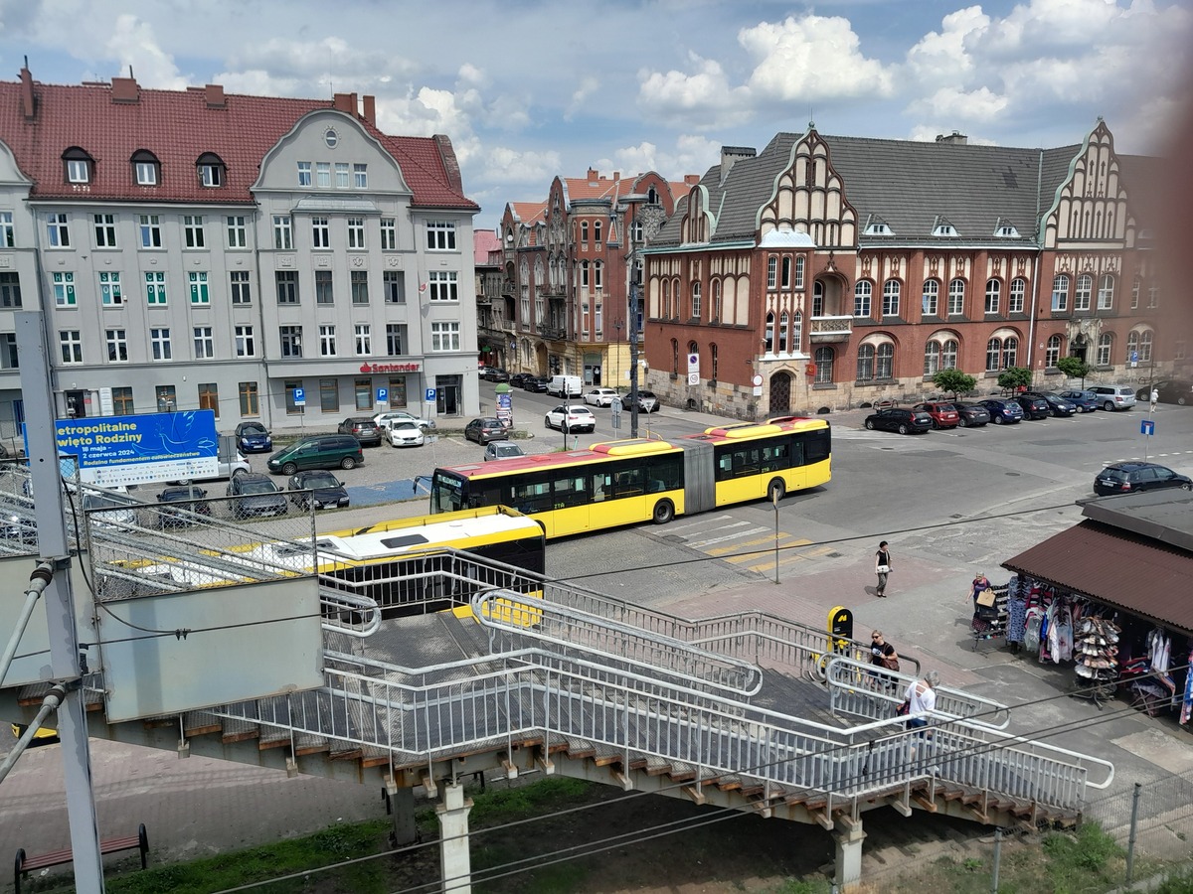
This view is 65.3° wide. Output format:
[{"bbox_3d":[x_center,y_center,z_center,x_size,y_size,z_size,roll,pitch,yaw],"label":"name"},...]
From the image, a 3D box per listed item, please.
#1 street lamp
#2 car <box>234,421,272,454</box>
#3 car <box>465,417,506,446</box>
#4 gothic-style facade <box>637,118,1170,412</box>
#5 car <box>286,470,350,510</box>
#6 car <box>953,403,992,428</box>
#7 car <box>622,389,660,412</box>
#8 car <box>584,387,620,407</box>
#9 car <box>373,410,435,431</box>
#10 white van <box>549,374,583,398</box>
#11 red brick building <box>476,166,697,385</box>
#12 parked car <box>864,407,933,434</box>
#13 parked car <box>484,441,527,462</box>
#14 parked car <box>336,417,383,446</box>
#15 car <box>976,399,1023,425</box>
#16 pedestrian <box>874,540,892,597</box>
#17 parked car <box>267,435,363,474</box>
[{"bbox_3d":[2.015,-6.177,48.729,1.655,13.749,1.655,0,10,0],"label":"street lamp"},{"bbox_3d":[-20.552,-0.546,55.816,1.700,1.530,3.770,-6,12,-27],"label":"car"},{"bbox_3d":[-6.761,-1.034,57.346,1.710,1.510,3.970,-5,11,-26],"label":"car"},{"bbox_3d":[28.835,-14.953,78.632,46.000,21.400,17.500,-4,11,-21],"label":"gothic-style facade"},{"bbox_3d":[-11.926,1.805,39.853,1.810,1.450,4.620,-6,12,-27],"label":"car"},{"bbox_3d":[24.031,-2.222,61.484,1.790,1.450,4.360,-4,11,-19],"label":"car"},{"bbox_3d":[3.477,-3.588,72.311,1.820,1.530,4.380,-5,10,-23],"label":"car"},{"bbox_3d":[0.436,-4.094,76.334,1.820,1.400,4.550,-5,10,-23],"label":"car"},{"bbox_3d":[-13.012,-1.648,61.673,4.600,1.450,1.780,-5,11,-22],"label":"car"},{"bbox_3d":[-2.935,-5.517,84.222,1.920,1.910,4.850,-5,10,-24],"label":"white van"},{"bbox_3d":[0.823,-18.801,106.759,14.000,21.500,27.000,-4,11,-21],"label":"red brick building"},{"bbox_3d":[19.066,-1.739,58.829,1.870,1.490,4.630,-5,10,-25],"label":"parked car"},{"bbox_3d":[-4.490,0.549,46.191,1.660,1.440,3.900,-5,10,-23],"label":"parked car"},{"bbox_3d":[-14.569,-0.990,57.150,1.820,1.620,4.450,-5,10,-26],"label":"parked car"},{"bbox_3d":[26.832,-2.469,62.673,1.760,1.470,4.270,-4,11,-19],"label":"car"},{"bbox_3d":[8.141,3.457,26.376,0.500,1.600,0.380,-8,13,-36],"label":"pedestrian"},{"bbox_3d":[-14.623,0.358,48.576,4.630,1.730,1.830,-6,12,-29],"label":"parked car"}]

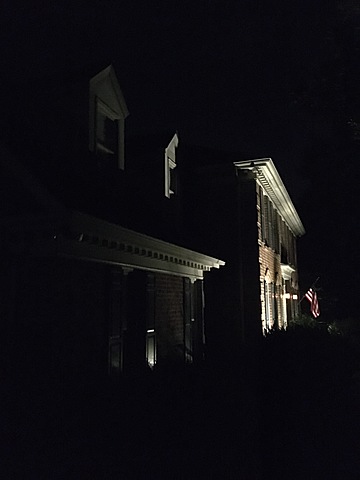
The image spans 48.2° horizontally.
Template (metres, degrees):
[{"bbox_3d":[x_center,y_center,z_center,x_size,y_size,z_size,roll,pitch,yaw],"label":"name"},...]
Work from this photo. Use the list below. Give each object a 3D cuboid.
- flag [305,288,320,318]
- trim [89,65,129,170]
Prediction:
[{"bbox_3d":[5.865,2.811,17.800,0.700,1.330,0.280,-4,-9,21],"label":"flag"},{"bbox_3d":[-1.443,-2.045,6.678,0.750,1.706,1.232,-4,-9,21],"label":"trim"}]

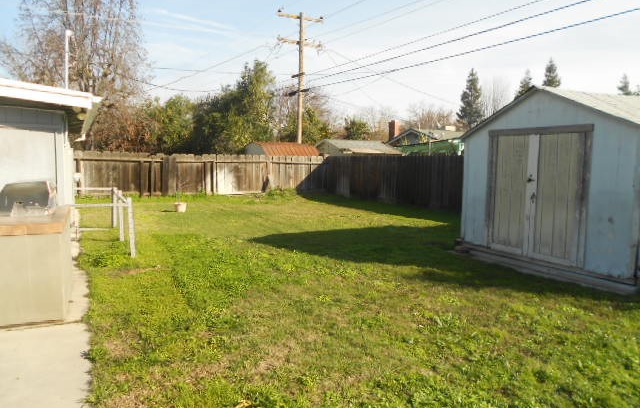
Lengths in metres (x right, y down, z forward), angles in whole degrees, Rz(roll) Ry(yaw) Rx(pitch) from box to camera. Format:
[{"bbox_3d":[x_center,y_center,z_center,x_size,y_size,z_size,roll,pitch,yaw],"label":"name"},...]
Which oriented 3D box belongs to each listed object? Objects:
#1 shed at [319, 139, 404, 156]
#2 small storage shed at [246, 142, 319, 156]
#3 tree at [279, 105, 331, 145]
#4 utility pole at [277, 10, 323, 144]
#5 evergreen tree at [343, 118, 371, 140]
[{"bbox_3d":[3.297,-3.908,42.717,5.800,3.450,4.800,-2,6,-26],"label":"shed"},{"bbox_3d":[-2.187,-2.173,27.418,3.500,2.450,2.700,-3,6,-34],"label":"small storage shed"},{"bbox_3d":[-1.325,-5.434,42.687,4.830,6.360,4.830,1,5,0],"label":"tree"},{"bbox_3d":[-1.156,-6.135,28.568,2.800,10.284,0.400,-2,6,-26],"label":"utility pole"},{"bbox_3d":[4.077,-6.575,54.626,3.364,6.656,3.364,1,5,0],"label":"evergreen tree"}]

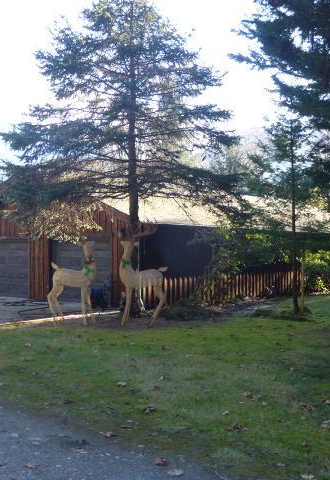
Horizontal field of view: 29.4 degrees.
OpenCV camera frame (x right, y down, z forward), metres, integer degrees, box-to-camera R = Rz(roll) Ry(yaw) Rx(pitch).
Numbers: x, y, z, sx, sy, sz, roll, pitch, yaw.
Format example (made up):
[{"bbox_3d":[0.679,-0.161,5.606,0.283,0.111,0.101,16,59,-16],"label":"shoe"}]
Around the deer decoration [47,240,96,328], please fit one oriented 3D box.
[{"bbox_3d":[-2.060,0.953,14.000,1.060,1.880,0.450,0,-1,15],"label":"deer decoration"}]

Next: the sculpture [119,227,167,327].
[{"bbox_3d":[-0.475,0.796,13.900,1.070,2.180,0.550,0,-1,2],"label":"sculpture"}]

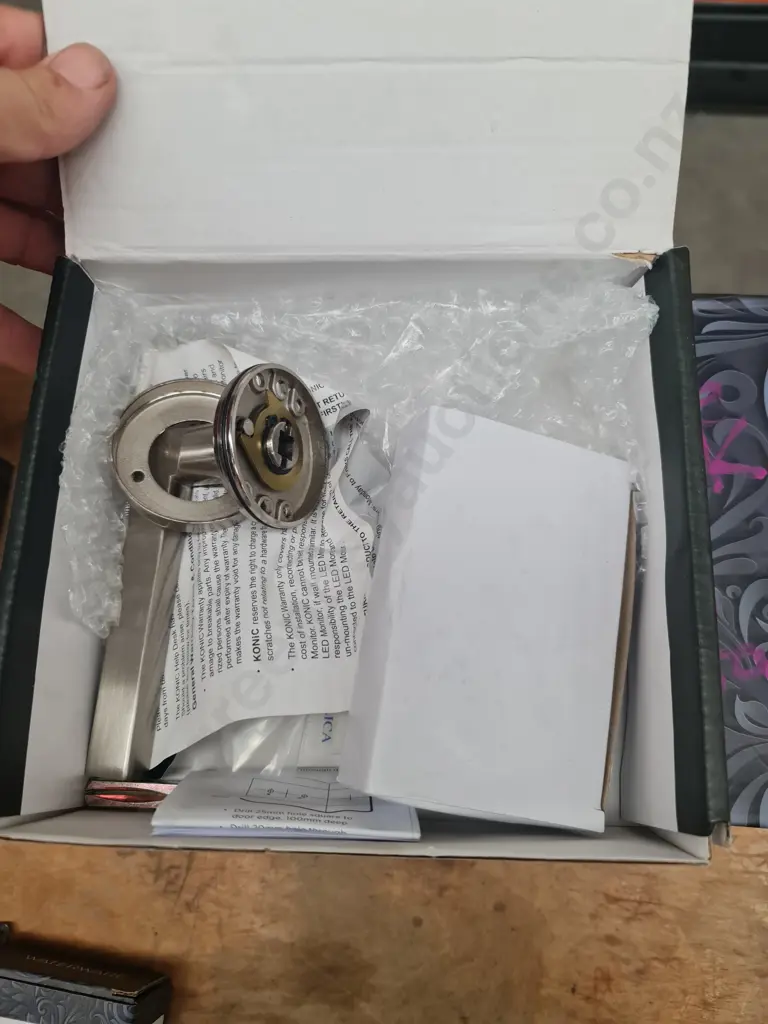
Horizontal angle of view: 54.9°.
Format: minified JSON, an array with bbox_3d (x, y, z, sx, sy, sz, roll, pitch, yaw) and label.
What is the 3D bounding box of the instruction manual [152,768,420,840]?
[{"bbox_3d":[-0.028,0.087,0.225,0.073,0.048,0.007,2,95,-3],"label":"instruction manual"}]

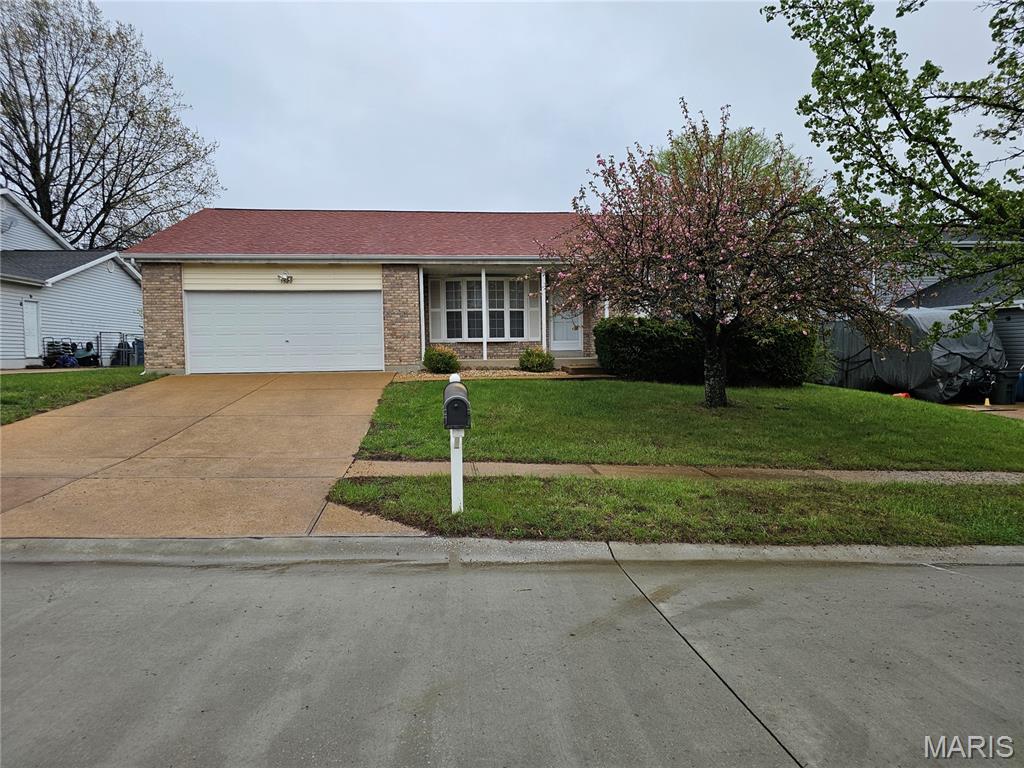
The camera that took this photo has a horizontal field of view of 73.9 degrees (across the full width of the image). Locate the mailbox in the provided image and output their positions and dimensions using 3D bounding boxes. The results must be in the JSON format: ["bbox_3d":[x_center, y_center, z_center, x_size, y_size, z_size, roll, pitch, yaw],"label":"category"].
[{"bbox_3d":[-0.510,0.213,6.253,0.235,0.285,0.530,-1,11,-8],"label":"mailbox"}]

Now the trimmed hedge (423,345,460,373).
[{"bbox_3d":[-1.864,-0.601,17.704,0.970,0.800,0.920,-1,2,-8],"label":"trimmed hedge"}]

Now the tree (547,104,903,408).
[{"bbox_3d":[4.264,-2.623,14.173,7.200,6.300,6.500,-1,2,-8],"label":"tree"}]

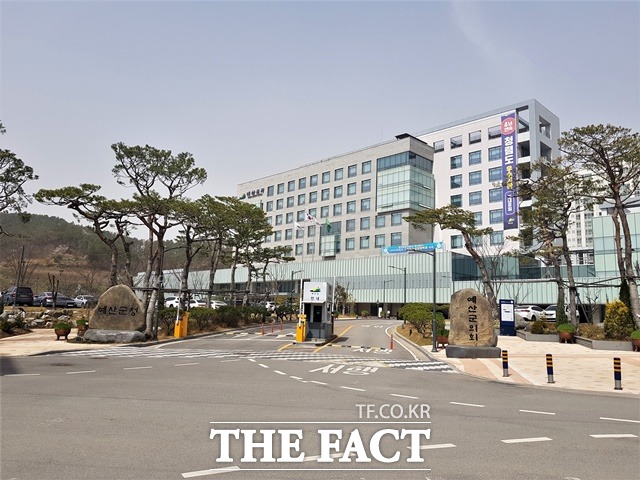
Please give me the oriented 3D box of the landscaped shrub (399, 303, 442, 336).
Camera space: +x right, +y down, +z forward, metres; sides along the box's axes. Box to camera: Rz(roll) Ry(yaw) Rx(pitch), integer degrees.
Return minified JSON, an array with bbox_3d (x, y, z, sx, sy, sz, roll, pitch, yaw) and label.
[{"bbox_3d":[5.547,4.460,26.800,2.350,1.850,2.100,0,-10,12],"label":"landscaped shrub"}]

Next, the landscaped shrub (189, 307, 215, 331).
[{"bbox_3d":[-7.732,5.177,31.500,1.700,1.600,1.600,5,-10,-17],"label":"landscaped shrub"}]

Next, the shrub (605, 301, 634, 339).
[{"bbox_3d":[13.146,3.555,21.100,1.250,1.700,1.250,-1,-10,18],"label":"shrub"}]

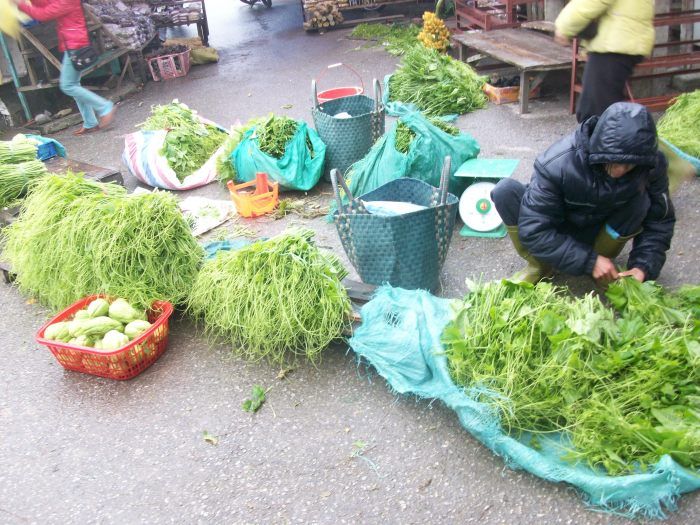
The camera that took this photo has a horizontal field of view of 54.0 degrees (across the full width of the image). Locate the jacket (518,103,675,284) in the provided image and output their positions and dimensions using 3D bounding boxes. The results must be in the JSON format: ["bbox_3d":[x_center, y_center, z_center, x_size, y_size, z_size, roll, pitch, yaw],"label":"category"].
[{"bbox_3d":[0.934,-0.320,2.679,0.600,0.620,0.560,-2,27,7],"label":"jacket"}]

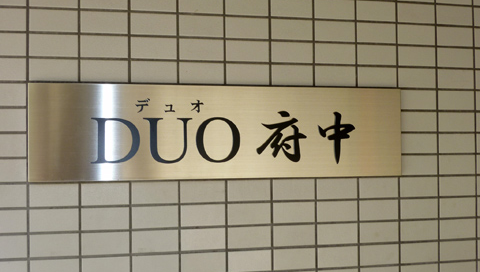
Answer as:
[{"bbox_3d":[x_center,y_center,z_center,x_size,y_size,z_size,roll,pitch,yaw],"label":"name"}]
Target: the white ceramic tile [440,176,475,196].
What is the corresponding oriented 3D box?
[{"bbox_3d":[0.506,0.116,1.363,0.095,0.045,0.008,0,-2,-13],"label":"white ceramic tile"}]

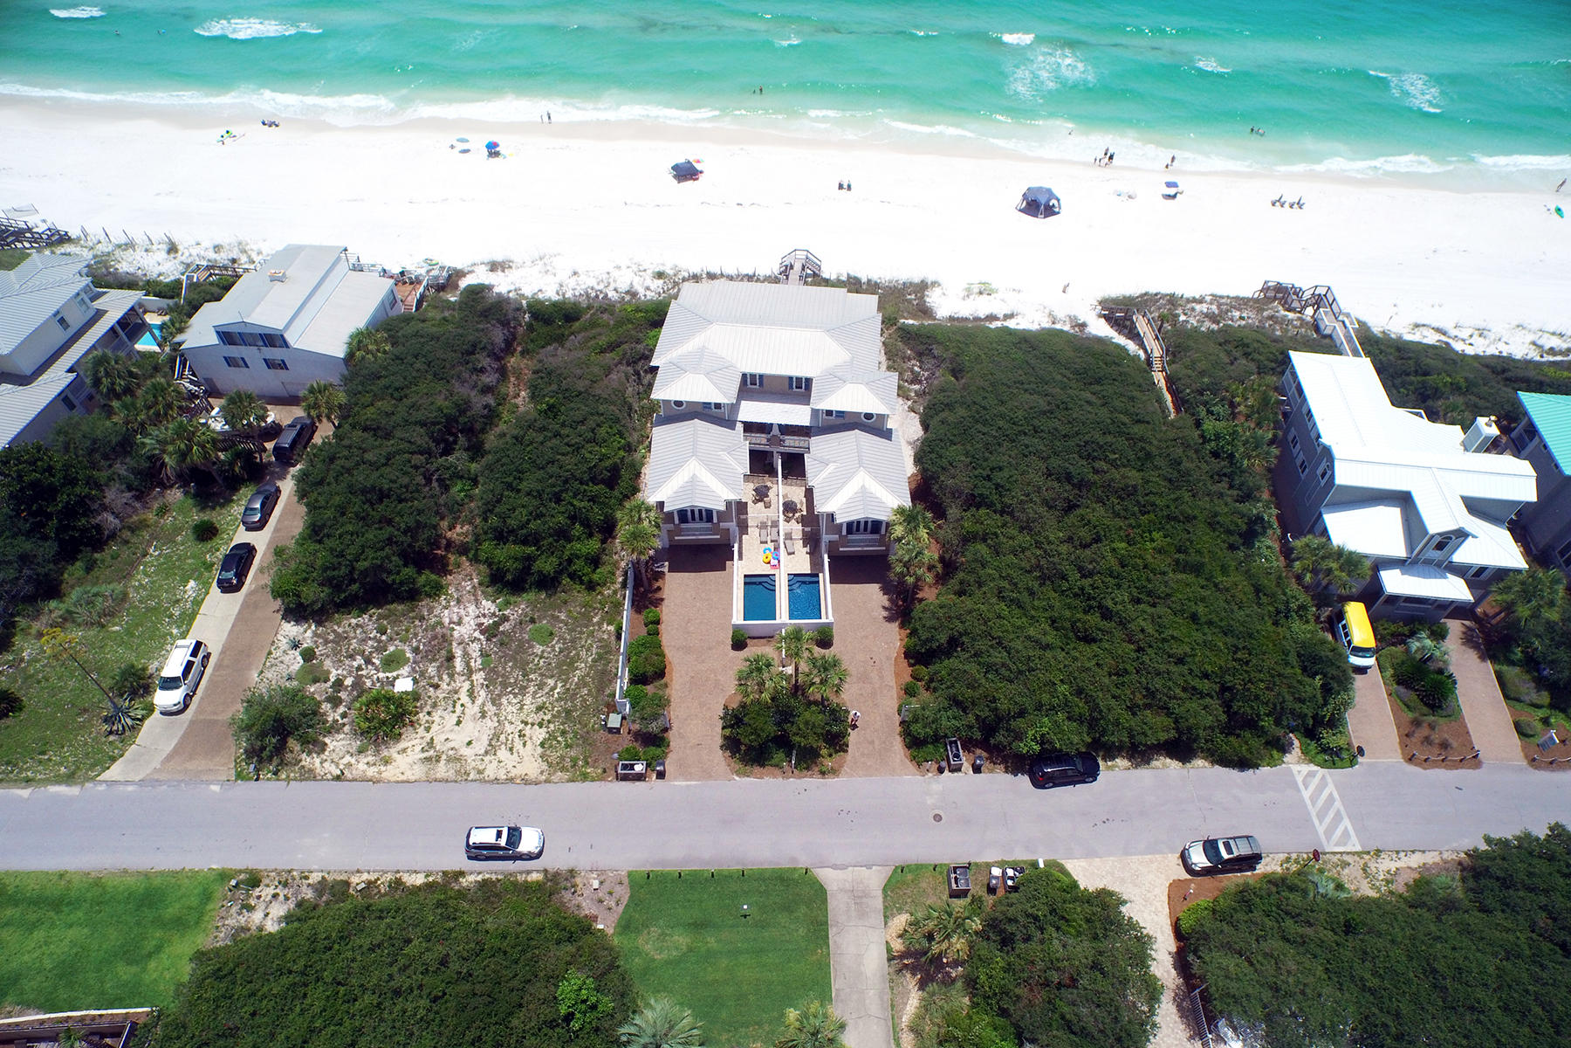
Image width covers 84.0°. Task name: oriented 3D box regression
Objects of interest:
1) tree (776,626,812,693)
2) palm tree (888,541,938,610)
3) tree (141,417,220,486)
[{"bbox_3d":[0.622,10.068,63.042,2.800,6.600,2.800,1,47,0],"label":"tree"},{"bbox_3d":[9.877,4.590,67.754,3.800,7.400,3.800,1,47,0],"label":"palm tree"},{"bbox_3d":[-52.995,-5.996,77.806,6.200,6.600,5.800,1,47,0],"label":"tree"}]

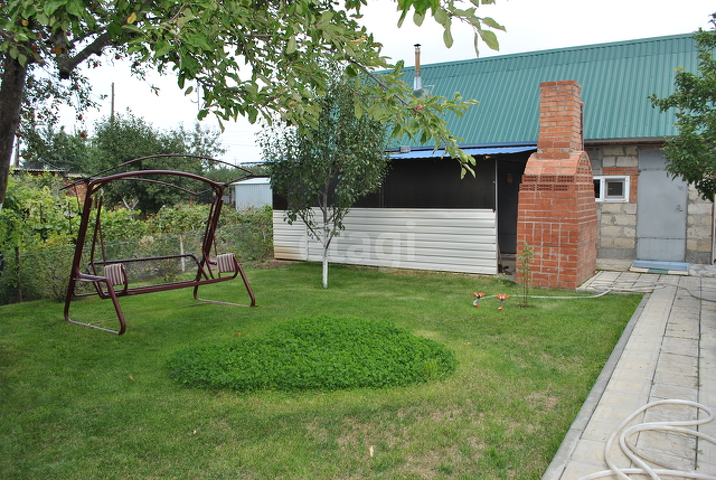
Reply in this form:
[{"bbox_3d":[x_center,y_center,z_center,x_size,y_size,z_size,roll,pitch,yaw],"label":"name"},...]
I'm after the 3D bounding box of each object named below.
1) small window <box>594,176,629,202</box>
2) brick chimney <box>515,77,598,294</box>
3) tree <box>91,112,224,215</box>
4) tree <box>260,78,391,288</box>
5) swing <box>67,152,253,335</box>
[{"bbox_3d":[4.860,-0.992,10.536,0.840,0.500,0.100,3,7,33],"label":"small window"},{"bbox_3d":[3.245,-0.894,8.659,0.915,3.132,1.230,3,7,36],"label":"brick chimney"},{"bbox_3d":[-5.770,-1.675,15.406,3.900,3.882,3.700,-3,6,-20],"label":"tree"},{"bbox_3d":[-0.523,-0.889,8.722,2.100,3.350,2.100,-1,4,0],"label":"tree"},{"bbox_3d":[-2.547,-0.047,6.916,1.240,2.020,1.960,3,7,35],"label":"swing"}]

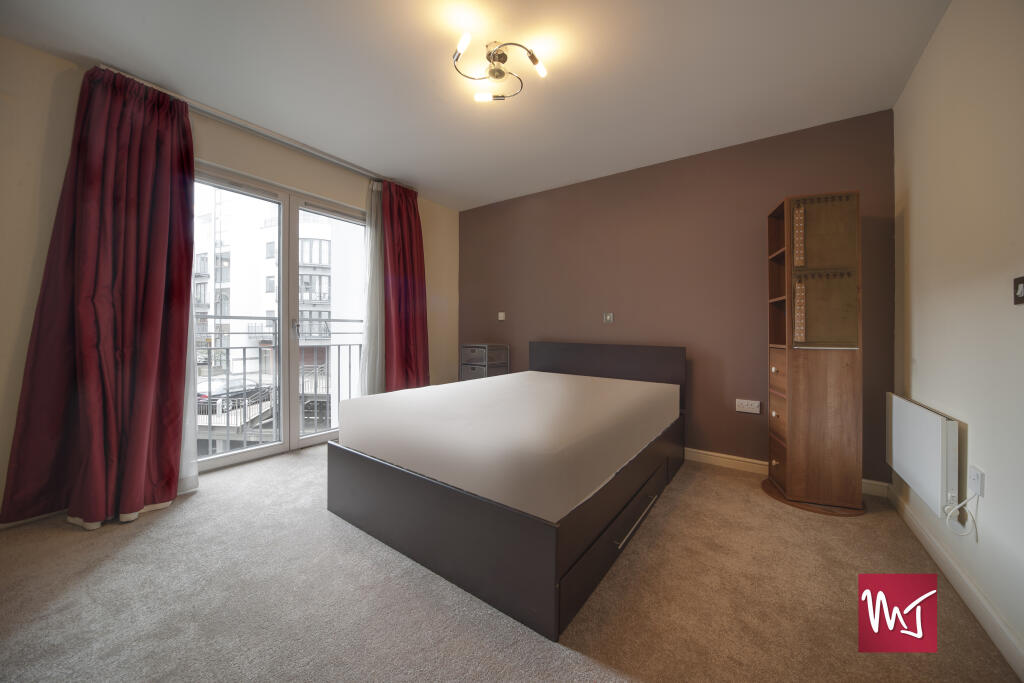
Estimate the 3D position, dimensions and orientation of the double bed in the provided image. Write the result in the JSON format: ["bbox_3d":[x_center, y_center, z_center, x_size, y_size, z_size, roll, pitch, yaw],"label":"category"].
[{"bbox_3d":[0.172,0.507,2.355,1.506,0.891,2.064,0,0,37],"label":"double bed"}]

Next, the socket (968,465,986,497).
[{"bbox_3d":[1.658,0.501,1.222,0.018,0.089,0.089,0,0,37],"label":"socket"}]

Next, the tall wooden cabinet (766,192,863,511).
[{"bbox_3d":[1.884,0.058,2.155,0.363,1.845,0.332,0,0,20],"label":"tall wooden cabinet"}]

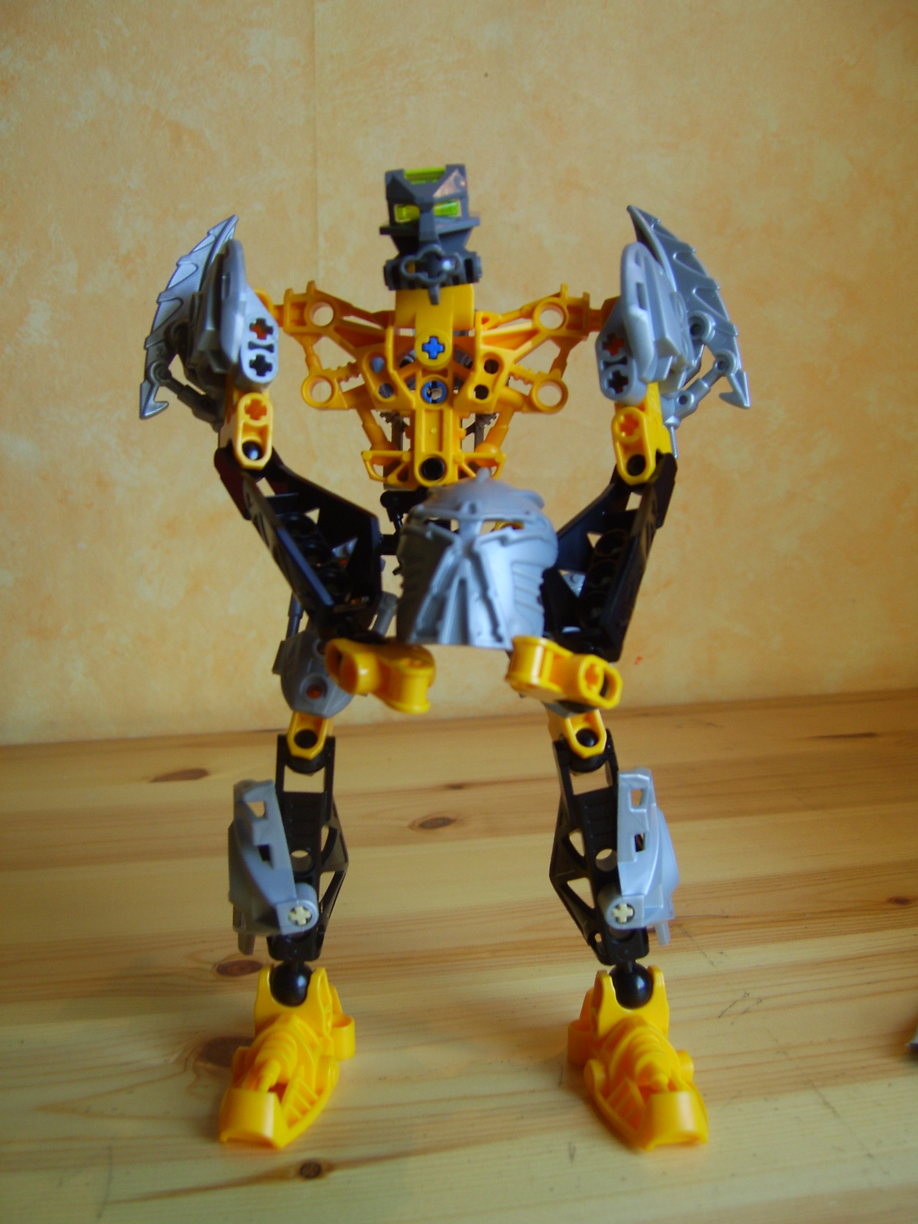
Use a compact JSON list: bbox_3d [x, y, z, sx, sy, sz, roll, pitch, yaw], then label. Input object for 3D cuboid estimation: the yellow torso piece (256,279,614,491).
[{"bbox_3d":[-0.005,-0.049,0.292,0.078,0.045,0.030,0,11,0],"label":"yellow torso piece"}]

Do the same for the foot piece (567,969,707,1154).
[{"bbox_3d":[0.037,0.092,0.291,0.024,0.028,0.042,-4,12,-18],"label":"foot piece"}]

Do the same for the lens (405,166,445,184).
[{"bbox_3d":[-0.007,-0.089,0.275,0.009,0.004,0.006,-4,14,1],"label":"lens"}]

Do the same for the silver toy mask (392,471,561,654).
[{"bbox_3d":[0.004,-0.010,0.264,0.030,0.033,0.021,3,11,10],"label":"silver toy mask"}]

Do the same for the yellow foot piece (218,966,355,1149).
[{"bbox_3d":[-0.035,0.092,0.291,0.024,0.028,0.042,4,12,18],"label":"yellow foot piece"}]

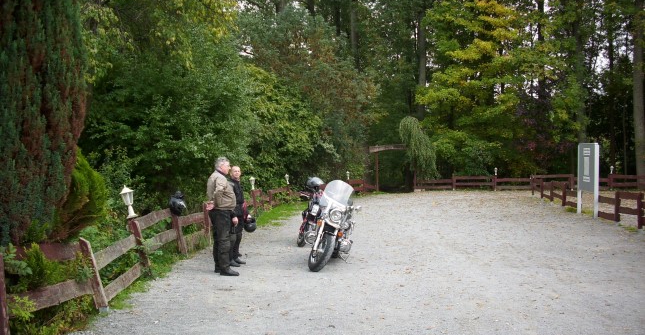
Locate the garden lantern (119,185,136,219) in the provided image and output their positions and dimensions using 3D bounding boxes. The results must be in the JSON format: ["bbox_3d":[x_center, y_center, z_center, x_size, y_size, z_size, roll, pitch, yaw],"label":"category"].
[{"bbox_3d":[-2.940,0.515,8.700,0.210,0.500,0.210,-10,0,0],"label":"garden lantern"}]

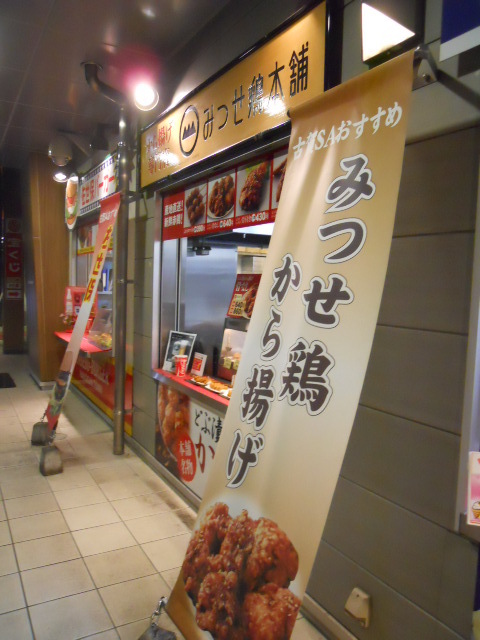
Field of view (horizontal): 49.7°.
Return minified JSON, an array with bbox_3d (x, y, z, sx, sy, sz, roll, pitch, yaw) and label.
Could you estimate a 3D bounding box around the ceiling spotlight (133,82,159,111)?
[{"bbox_3d":[-0.653,-1.541,3.575,0.152,0.152,0.160,0,36,-24],"label":"ceiling spotlight"}]

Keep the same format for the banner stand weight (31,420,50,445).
[{"bbox_3d":[-1.705,0.968,4.439,0.140,0.170,0.140,-1,5,-29],"label":"banner stand weight"}]

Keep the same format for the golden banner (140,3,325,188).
[{"bbox_3d":[-0.209,-1.159,3.059,0.060,0.420,2.300,-1,5,-29],"label":"golden banner"}]

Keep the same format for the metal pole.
[{"bbox_3d":[-0.964,-0.289,4.169,0.090,2.760,0.090,-1,5,-29],"label":"metal pole"}]

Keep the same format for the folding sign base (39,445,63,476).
[{"bbox_3d":[-1.371,1.027,3.792,0.145,0.166,0.140,-1,5,-29],"label":"folding sign base"}]

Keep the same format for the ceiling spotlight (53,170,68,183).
[{"bbox_3d":[-1.957,-1.573,5.655,0.155,0.120,0.155,-1,5,-29],"label":"ceiling spotlight"}]

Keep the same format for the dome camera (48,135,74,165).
[{"bbox_3d":[-1.869,-1.768,5.400,0.235,0.300,0.235,-1,5,-29],"label":"dome camera"}]

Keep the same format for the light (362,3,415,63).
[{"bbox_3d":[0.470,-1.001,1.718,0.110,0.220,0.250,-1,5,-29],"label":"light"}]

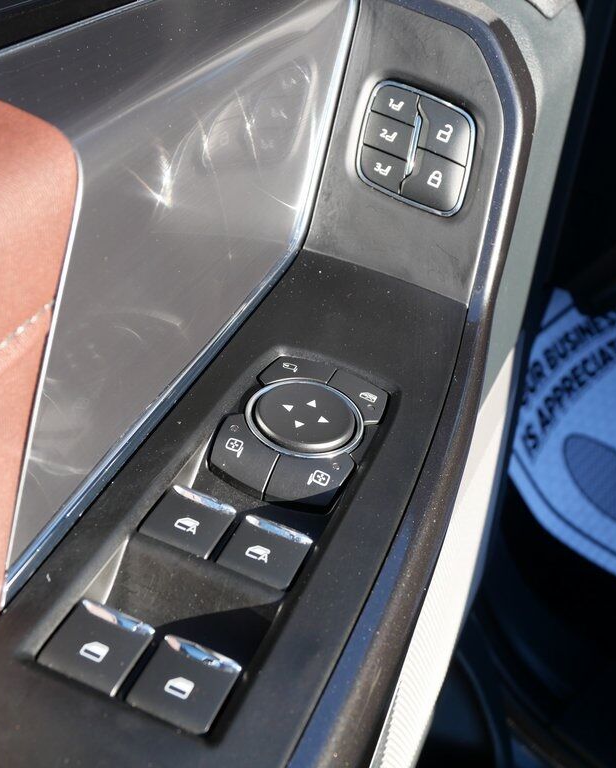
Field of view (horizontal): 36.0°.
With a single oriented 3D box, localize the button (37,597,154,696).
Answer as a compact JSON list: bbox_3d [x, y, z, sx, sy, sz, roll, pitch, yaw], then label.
[{"bbox_3d":[-0.051,0.065,0.231,0.021,0.006,0.019,20,38,12],"label":"button"}]

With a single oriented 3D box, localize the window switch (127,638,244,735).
[{"bbox_3d":[-0.030,0.073,0.226,0.021,0.006,0.019,20,38,12],"label":"window switch"}]

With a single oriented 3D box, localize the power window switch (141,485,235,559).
[{"bbox_3d":[-0.034,0.040,0.267,0.021,0.006,0.019,20,38,12],"label":"power window switch"}]

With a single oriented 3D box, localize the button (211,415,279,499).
[{"bbox_3d":[-0.020,0.022,0.295,0.024,0.005,0.029,20,38,12],"label":"button"}]

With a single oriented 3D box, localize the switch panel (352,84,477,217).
[{"bbox_3d":[0.043,-0.092,0.373,0.046,0.043,0.006,18,14,14],"label":"switch panel"}]

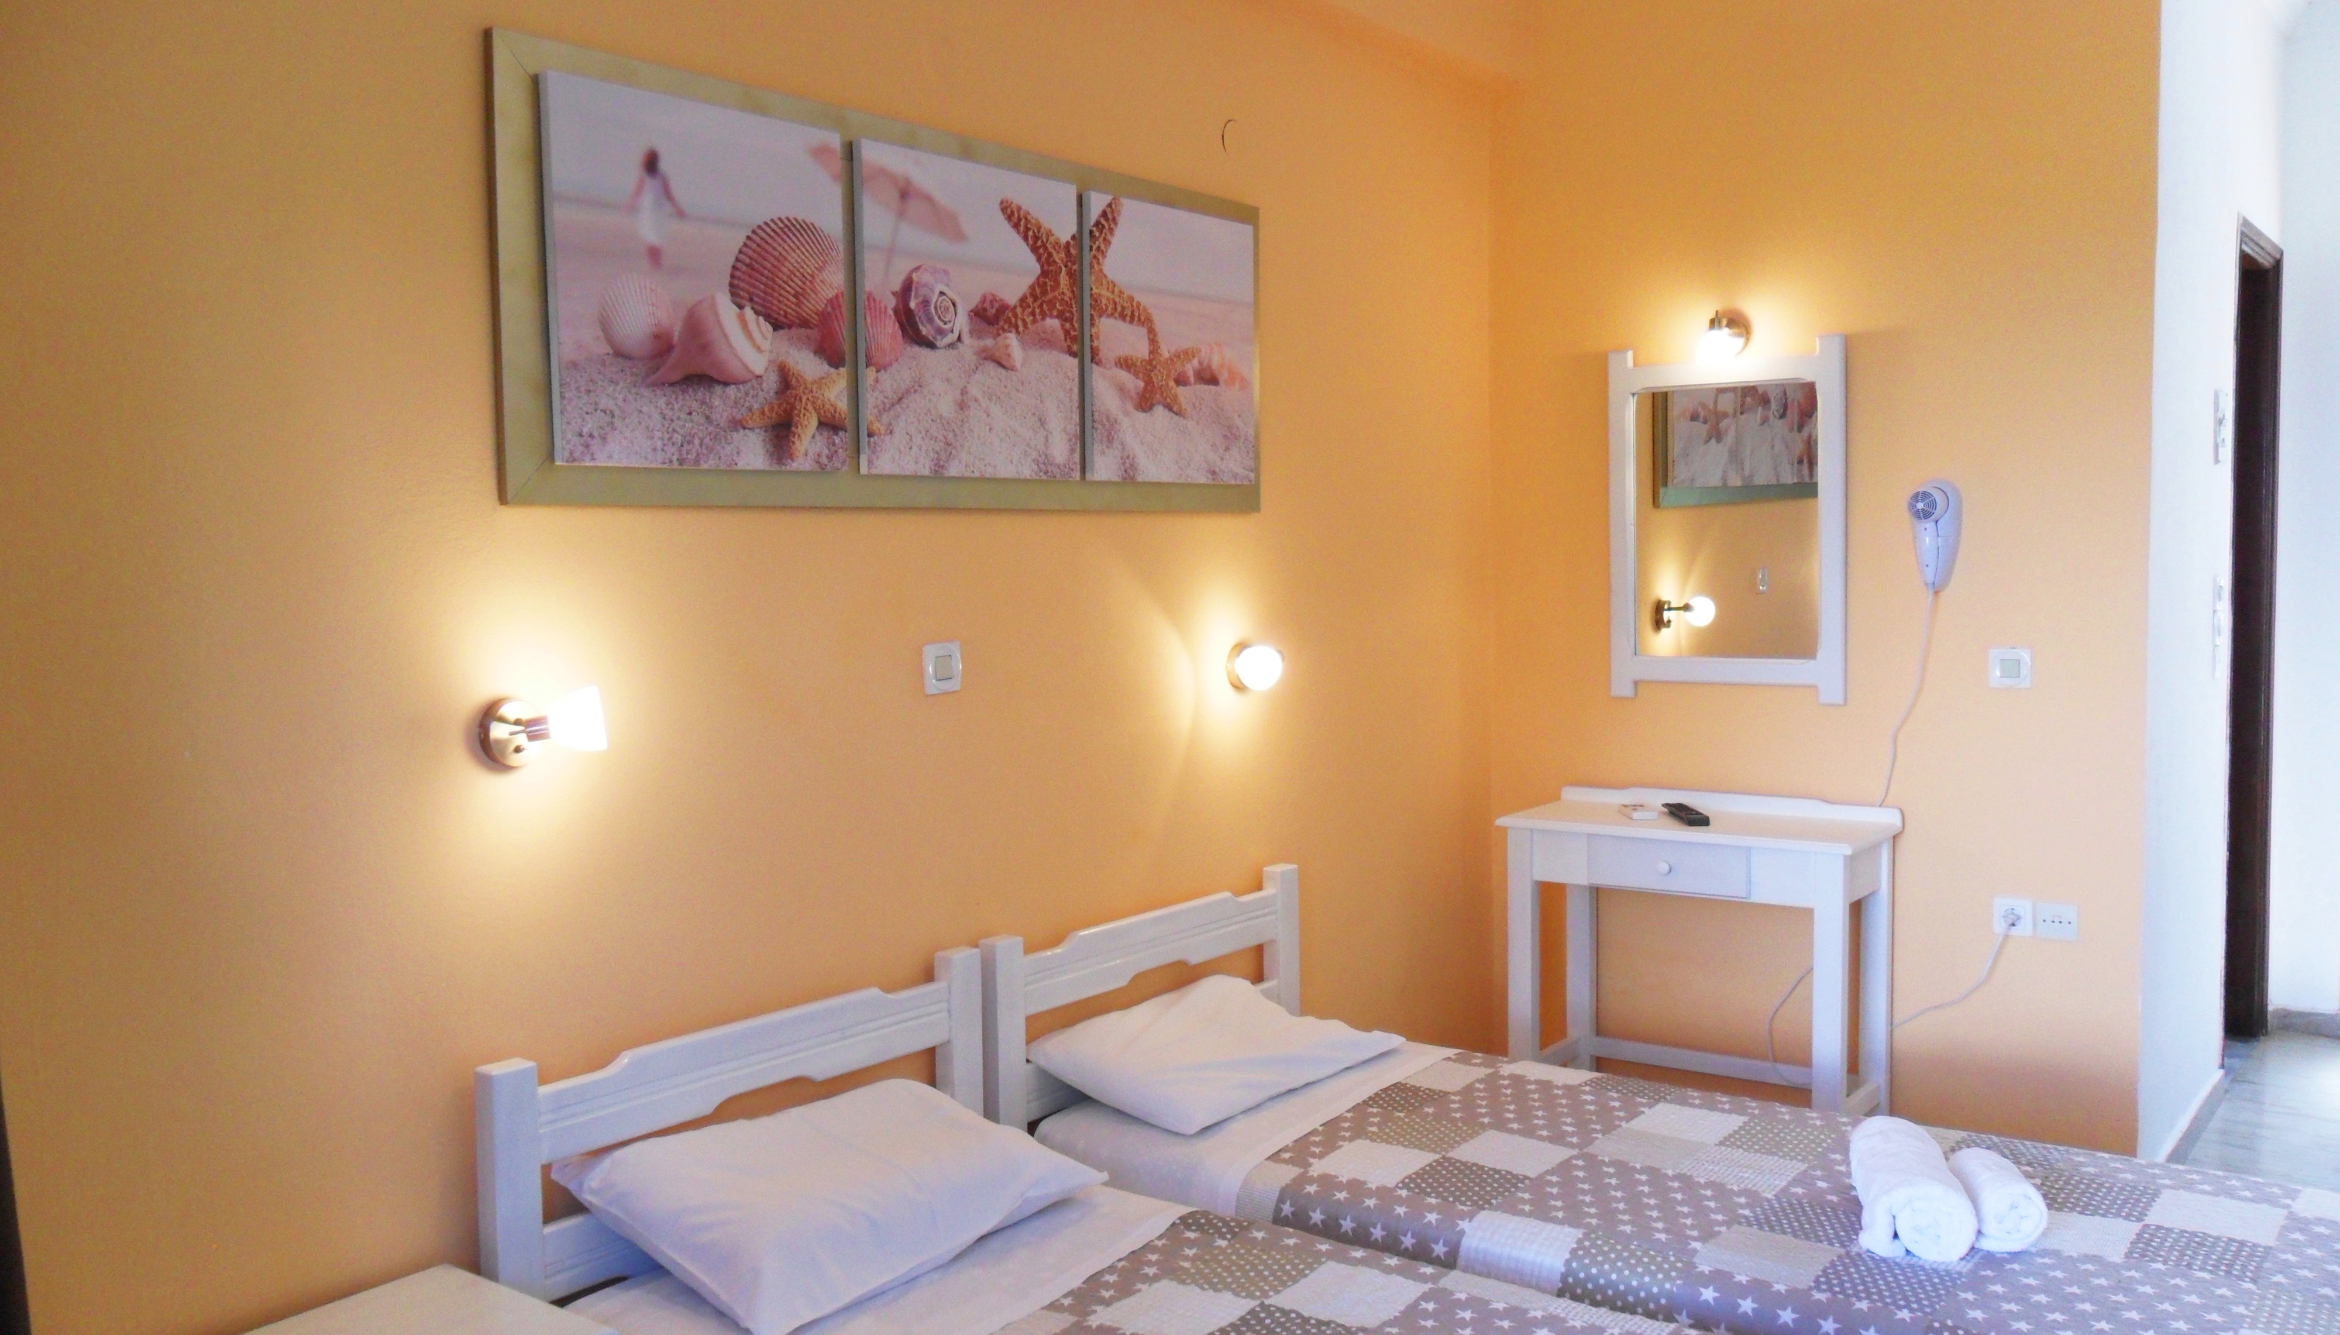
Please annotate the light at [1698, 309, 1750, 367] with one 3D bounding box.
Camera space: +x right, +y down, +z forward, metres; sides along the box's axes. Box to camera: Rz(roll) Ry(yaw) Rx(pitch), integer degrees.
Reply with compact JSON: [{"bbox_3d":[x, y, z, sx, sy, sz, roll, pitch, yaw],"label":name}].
[{"bbox_3d":[1.222,-0.745,4.104,0.110,0.117,0.147,2,5,38],"label":"light"}]

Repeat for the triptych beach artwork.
[{"bbox_3d":[-0.330,-0.577,3.053,0.042,0.513,1.604,2,5,38],"label":"triptych beach artwork"}]

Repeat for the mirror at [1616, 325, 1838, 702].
[{"bbox_3d":[1.265,-0.331,4.177,0.552,0.814,0.030,2,5,38],"label":"mirror"}]

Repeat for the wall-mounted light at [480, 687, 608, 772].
[{"bbox_3d":[-0.809,0.087,2.417,0.136,0.099,0.141,2,5,38],"label":"wall-mounted light"}]

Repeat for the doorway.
[{"bbox_3d":[2.763,-0.039,4.744,0.136,2.125,0.744,2,5,38],"label":"doorway"}]

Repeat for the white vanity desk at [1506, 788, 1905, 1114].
[{"bbox_3d":[1.170,0.701,4.108,0.801,0.792,0.363,2,5,38],"label":"white vanity desk"}]

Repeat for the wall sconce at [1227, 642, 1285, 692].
[{"bbox_3d":[0.183,0.004,3.665,0.139,0.099,0.161,2,5,38],"label":"wall sconce"}]

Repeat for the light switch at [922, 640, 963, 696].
[{"bbox_3d":[-0.378,0.001,3.060,0.012,0.081,0.086,2,5,38],"label":"light switch"}]

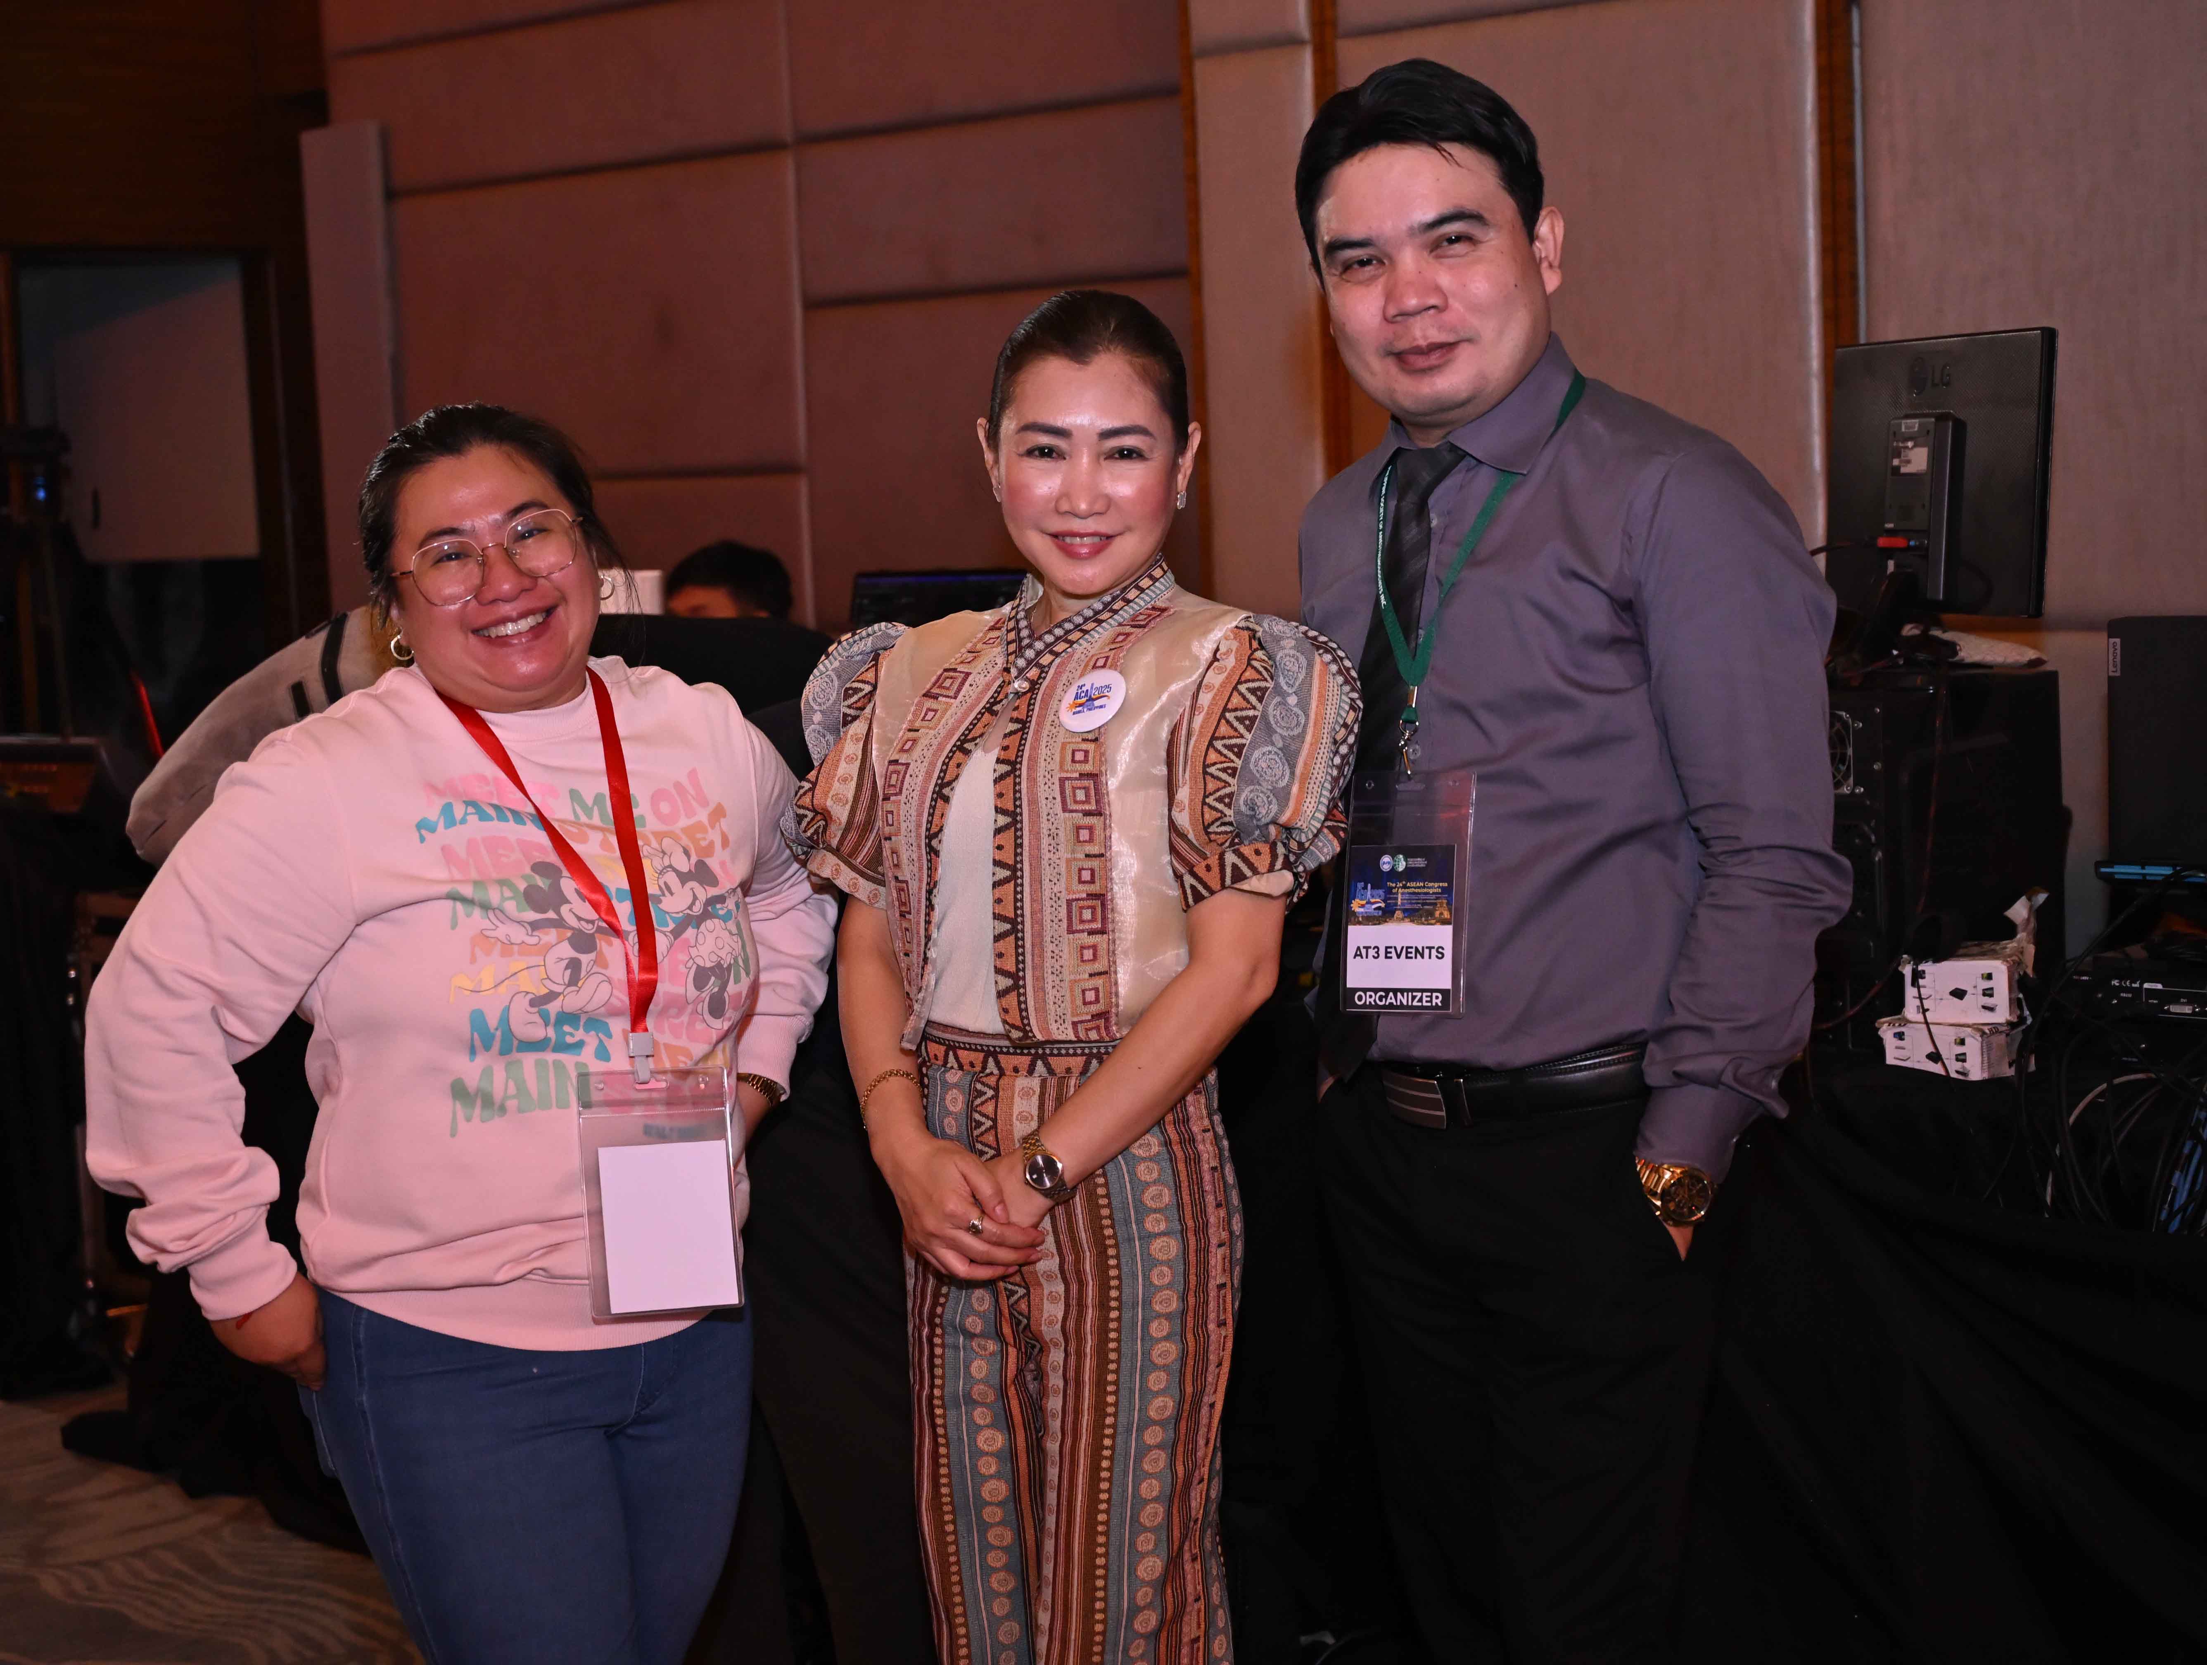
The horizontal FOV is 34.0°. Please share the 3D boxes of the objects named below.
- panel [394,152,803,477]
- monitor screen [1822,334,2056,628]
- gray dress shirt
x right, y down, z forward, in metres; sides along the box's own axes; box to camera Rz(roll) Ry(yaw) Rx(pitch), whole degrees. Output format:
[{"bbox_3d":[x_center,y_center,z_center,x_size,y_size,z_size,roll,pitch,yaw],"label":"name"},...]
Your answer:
[{"bbox_3d":[-1.013,-0.999,7.132,1.254,0.596,0.050,3,8,41],"label":"panel"},{"bbox_3d":[0.851,-0.371,3.750,0.055,0.285,0.465,0,5,-14],"label":"monitor screen"},{"bbox_3d":[0.329,-0.051,2.560,0.450,0.600,0.280,0,7,26],"label":"gray dress shirt"}]

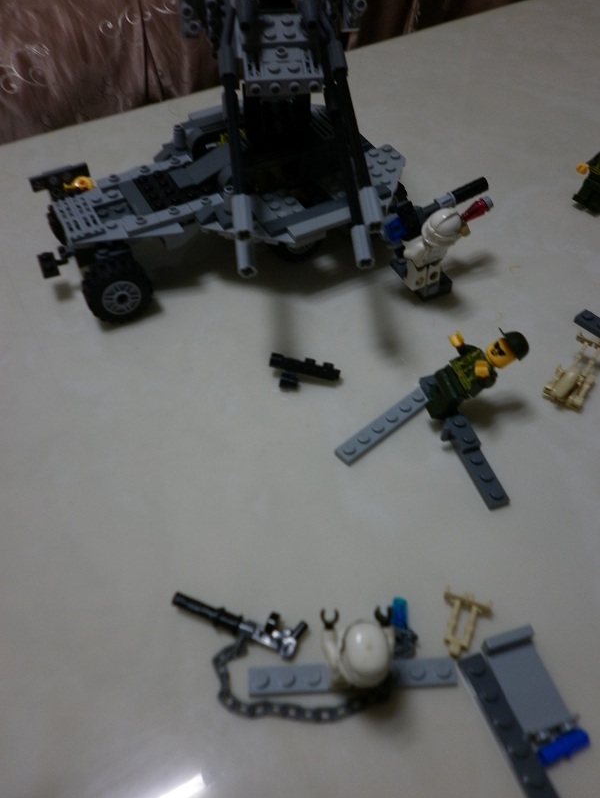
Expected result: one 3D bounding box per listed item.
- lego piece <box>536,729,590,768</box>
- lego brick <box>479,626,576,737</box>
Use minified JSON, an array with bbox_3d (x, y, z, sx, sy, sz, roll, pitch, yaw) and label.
[{"bbox_3d":[0.075,0.099,0.184,0.015,0.005,0.005,-21,50,-13],"label":"lego piece"},{"bbox_3d":[0.069,0.086,0.195,0.016,0.008,0.029,-15,49,-8],"label":"lego brick"}]

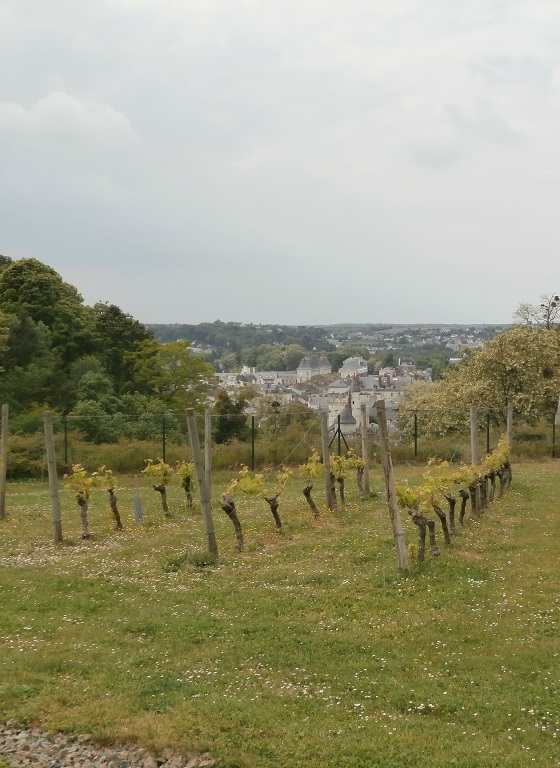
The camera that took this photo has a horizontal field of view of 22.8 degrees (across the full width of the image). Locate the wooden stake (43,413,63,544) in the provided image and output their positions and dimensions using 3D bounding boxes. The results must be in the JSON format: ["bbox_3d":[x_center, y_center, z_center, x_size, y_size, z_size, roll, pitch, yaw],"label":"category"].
[{"bbox_3d":[-2.502,1.036,15.415,0.087,1.484,0.087,-4,8,0],"label":"wooden stake"}]

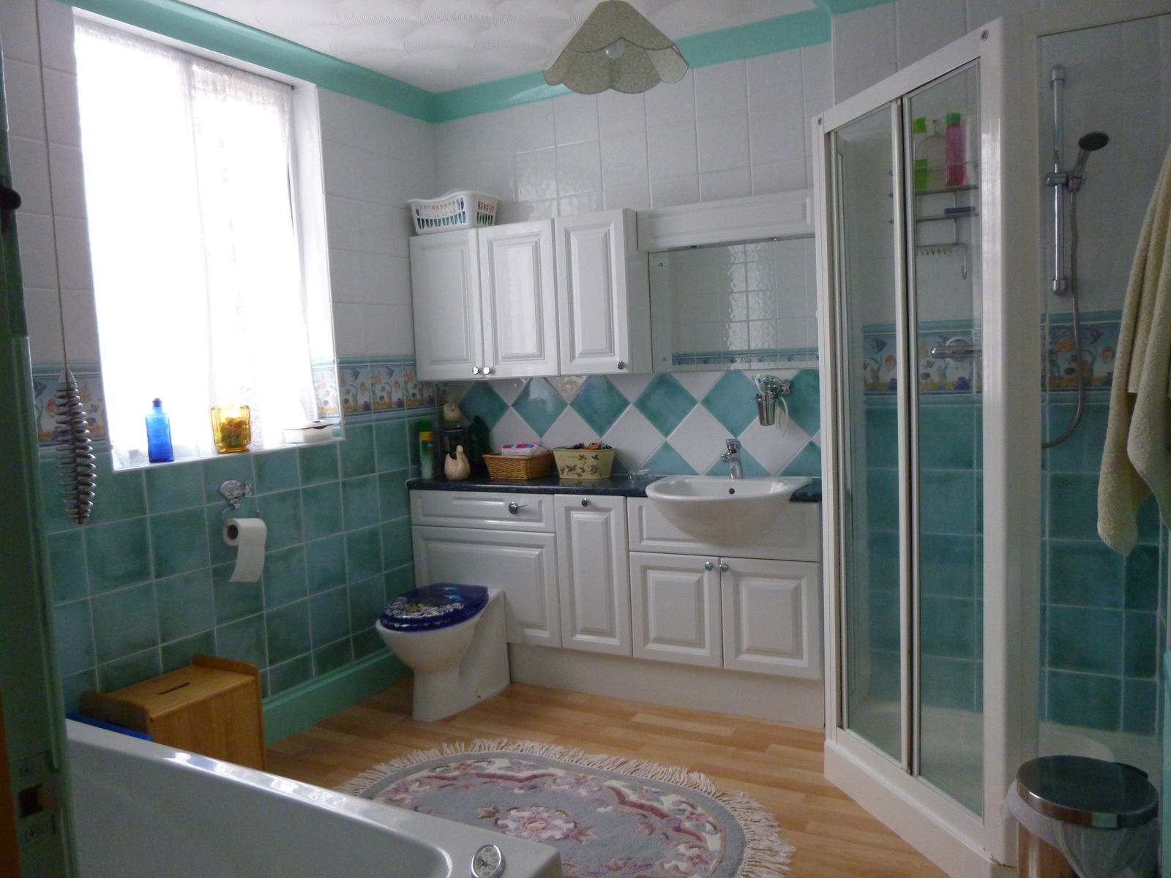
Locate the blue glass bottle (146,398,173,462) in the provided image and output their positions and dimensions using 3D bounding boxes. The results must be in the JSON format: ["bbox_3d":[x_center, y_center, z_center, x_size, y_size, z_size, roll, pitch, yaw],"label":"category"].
[{"bbox_3d":[-1.303,-0.026,2.595,0.062,0.195,0.047,-7,6,-43],"label":"blue glass bottle"}]

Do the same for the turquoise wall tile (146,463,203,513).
[{"bbox_3d":[-1.260,0.148,2.604,0.010,0.138,0.196,0,5,28],"label":"turquoise wall tile"}]

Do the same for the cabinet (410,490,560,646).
[{"bbox_3d":[-0.345,0.502,3.552,0.685,0.601,0.300,0,5,26],"label":"cabinet"}]

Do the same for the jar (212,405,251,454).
[{"bbox_3d":[-1.206,-0.030,2.893,0.097,0.156,0.097,0,5,28],"label":"jar"}]

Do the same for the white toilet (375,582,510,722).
[{"bbox_3d":[-0.535,0.802,3.208,0.375,0.436,0.569,0,5,29],"label":"white toilet"}]

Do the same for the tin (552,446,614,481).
[{"bbox_3d":[-0.004,0.098,3.454,0.265,0.118,0.140,0,5,26],"label":"tin"}]

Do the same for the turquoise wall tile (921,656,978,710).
[{"bbox_3d":[1.154,0.786,2.734,0.200,0.169,0.010,0,5,27],"label":"turquoise wall tile"}]

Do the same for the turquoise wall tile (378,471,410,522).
[{"bbox_3d":[-0.812,0.241,3.598,0.010,0.200,0.200,0,5,28],"label":"turquoise wall tile"}]

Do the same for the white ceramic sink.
[{"bbox_3d":[0.452,0.253,2.907,0.545,0.198,0.469,0,5,28],"label":"white ceramic sink"}]

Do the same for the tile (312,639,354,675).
[{"bbox_3d":[-0.944,0.812,3.160,0.010,0.094,0.200,0,5,27],"label":"tile"}]

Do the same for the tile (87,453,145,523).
[{"bbox_3d":[-1.337,0.131,2.391,0.010,0.200,0.200,0,5,27],"label":"tile"}]

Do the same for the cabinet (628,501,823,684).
[{"bbox_3d":[0.540,0.502,3.107,0.700,0.600,0.285,0,5,28],"label":"cabinet"}]

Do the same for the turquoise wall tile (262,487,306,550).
[{"bbox_3d":[-1.057,0.281,2.942,0.010,0.200,0.200,0,5,27],"label":"turquoise wall tile"}]

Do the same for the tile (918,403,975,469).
[{"bbox_3d":[1.131,-0.002,2.690,0.196,0.198,0.010,0,5,28],"label":"tile"}]

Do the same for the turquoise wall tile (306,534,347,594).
[{"bbox_3d":[-0.995,0.481,3.251,0.010,0.200,0.200,0,5,28],"label":"turquoise wall tile"}]

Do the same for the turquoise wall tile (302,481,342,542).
[{"bbox_3d":[-0.983,0.271,3.168,0.010,0.198,0.198,0,5,28],"label":"turquoise wall tile"}]

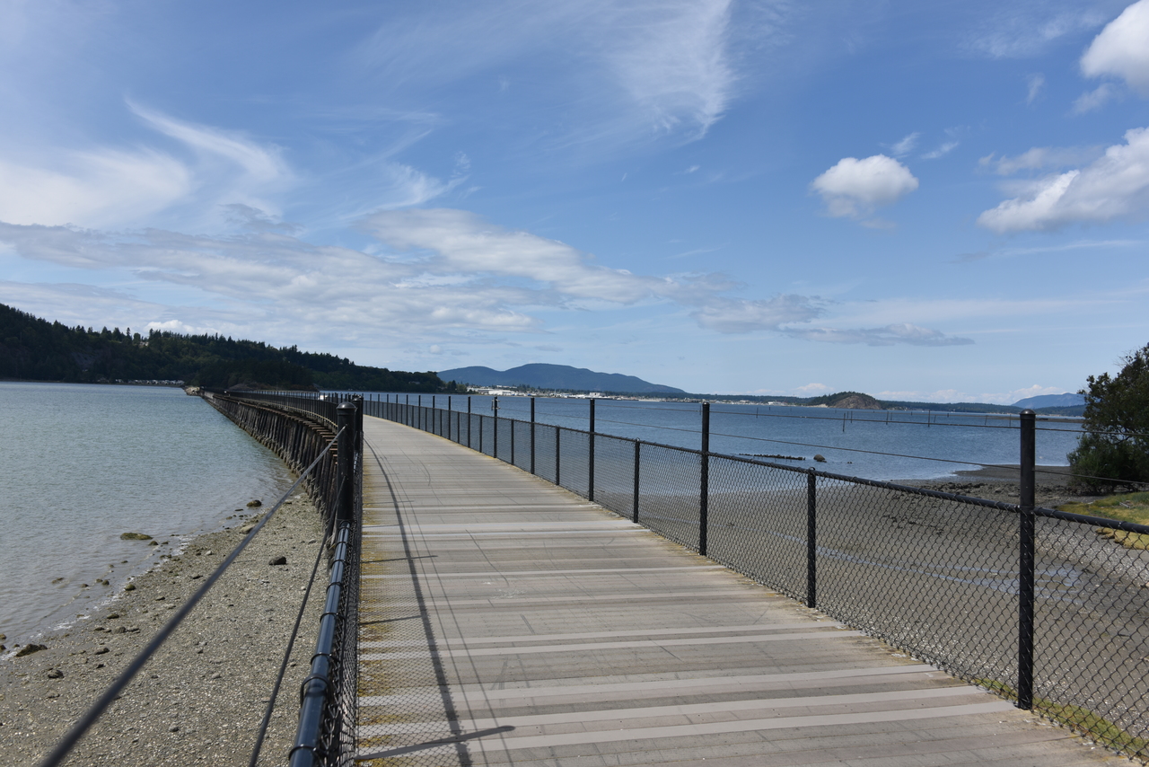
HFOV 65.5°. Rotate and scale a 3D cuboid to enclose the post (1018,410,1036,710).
[{"bbox_3d":[2.499,0.964,4.931,0.075,1.642,0.075,1,-1,-13],"label":"post"}]

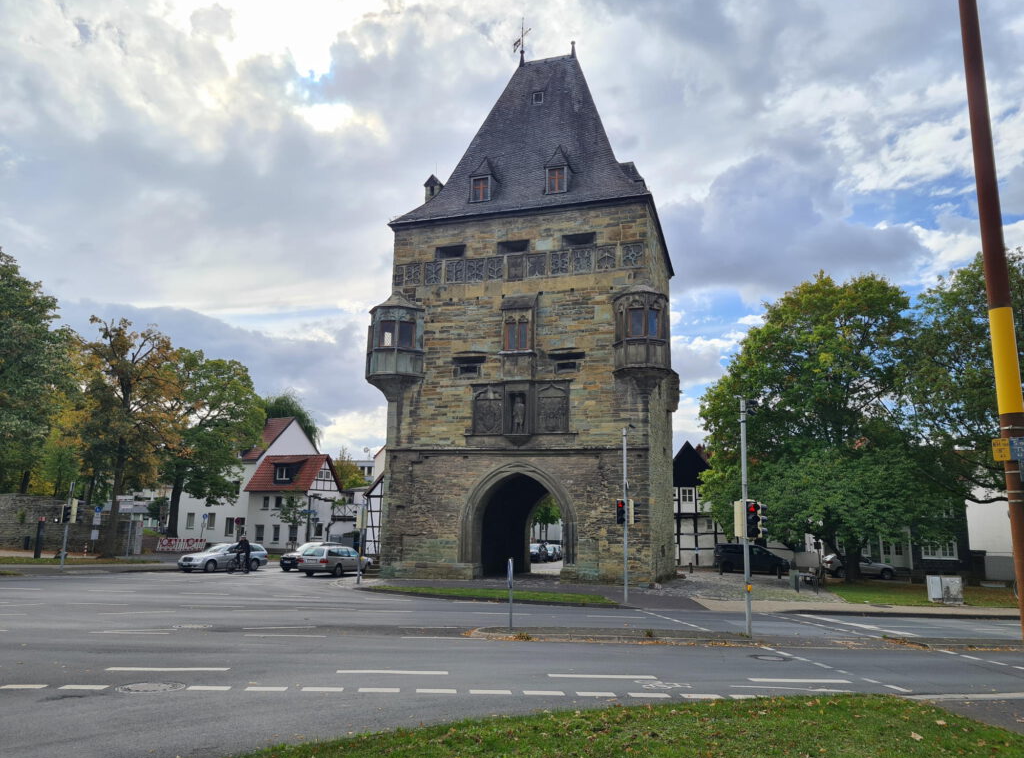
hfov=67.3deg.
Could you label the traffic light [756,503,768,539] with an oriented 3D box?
[{"bbox_3d":[5.402,3.069,16.566,0.340,0.800,0.280,1,-11,4],"label":"traffic light"}]

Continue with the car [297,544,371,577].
[{"bbox_3d":[-8.942,9.303,39.500,1.820,1.500,4.780,-3,-12,19],"label":"car"}]

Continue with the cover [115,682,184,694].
[{"bbox_3d":[-4.547,3.912,9.696,0.780,0.060,0.780,1,-11,0],"label":"cover"}]

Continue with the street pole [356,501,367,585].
[{"bbox_3d":[-6.149,6.726,31.624,0.140,3.339,0.140,1,-11,0],"label":"street pole"}]

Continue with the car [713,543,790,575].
[{"bbox_3d":[15.671,11.786,50.479,4.680,1.840,1.880,2,-11,-1],"label":"car"}]

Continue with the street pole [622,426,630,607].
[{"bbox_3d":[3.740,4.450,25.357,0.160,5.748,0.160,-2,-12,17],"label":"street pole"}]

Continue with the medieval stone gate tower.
[{"bbox_3d":[1.664,-4.573,43.792,15.200,30.600,13.300,-2,-12,17],"label":"medieval stone gate tower"}]

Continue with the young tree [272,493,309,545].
[{"bbox_3d":[-16.465,10.883,57.927,2.690,4.628,2.690,1,-12,0],"label":"young tree"}]

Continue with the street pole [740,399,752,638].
[{"bbox_3d":[5.048,2.933,16.591,0.130,5.053,0.130,1,-11,0],"label":"street pole"}]

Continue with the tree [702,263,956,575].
[{"bbox_3d":[17.318,2.278,43.284,13.827,17.509,13.136,1,-12,0],"label":"tree"}]

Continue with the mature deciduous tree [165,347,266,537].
[{"bbox_3d":[-23.594,5.139,62.139,8.602,15.484,8.602,1,-12,0],"label":"mature deciduous tree"}]

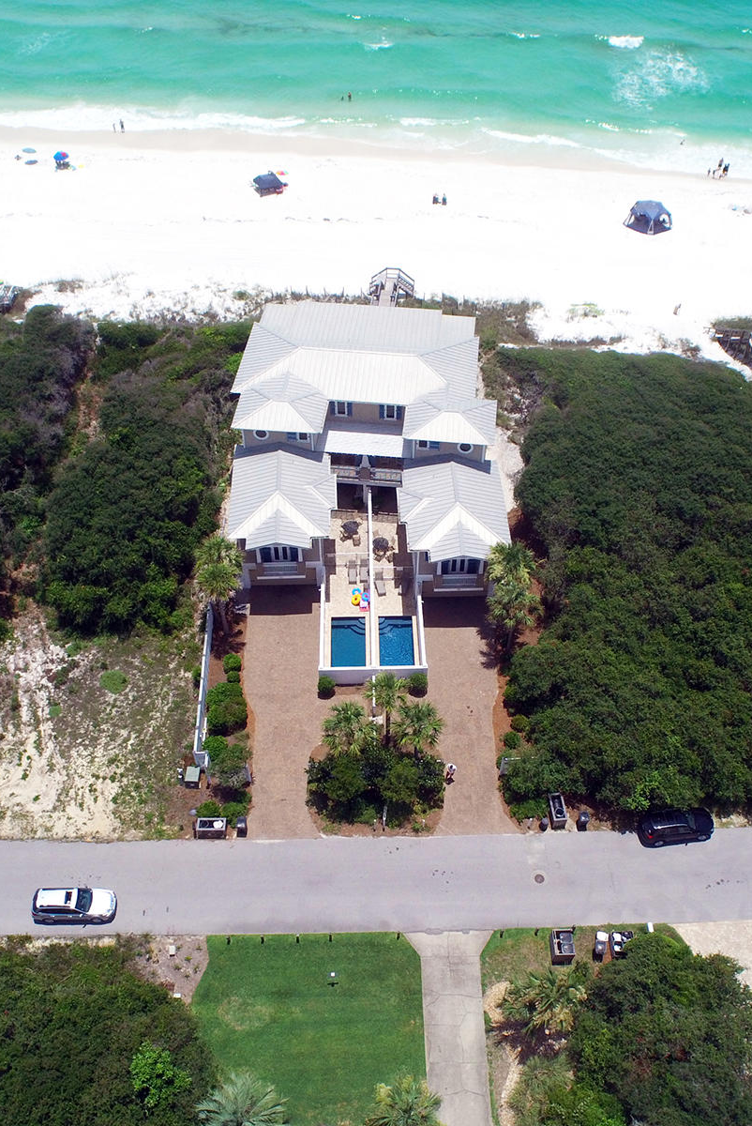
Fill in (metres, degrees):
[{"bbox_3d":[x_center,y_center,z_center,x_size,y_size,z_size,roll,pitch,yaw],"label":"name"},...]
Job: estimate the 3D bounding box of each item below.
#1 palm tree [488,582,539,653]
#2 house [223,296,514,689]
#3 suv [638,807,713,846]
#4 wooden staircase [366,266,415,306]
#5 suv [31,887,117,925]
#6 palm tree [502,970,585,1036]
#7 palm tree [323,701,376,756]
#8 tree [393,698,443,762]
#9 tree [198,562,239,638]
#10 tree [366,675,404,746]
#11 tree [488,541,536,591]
[{"bbox_3d":[9.877,4.590,67.754,3.800,7.400,3.800,1,47,0],"label":"palm tree"},{"bbox_3d":[-0.453,-8.729,72.257,20.000,10.600,28.500,1,49,2],"label":"house"},{"bbox_3d":[19.255,16.658,60.297,4.780,1.750,1.930,-5,47,-5],"label":"suv"},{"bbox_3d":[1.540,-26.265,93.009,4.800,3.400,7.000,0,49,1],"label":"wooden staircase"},{"bbox_3d":[-17.292,19.526,53.867,4.800,1.750,1.930,-1,49,0],"label":"suv"},{"bbox_3d":[8.670,22.986,48.974,4.400,3.600,4.000,-2,49,0],"label":"palm tree"},{"bbox_3d":[-1.580,11.065,58.398,3.500,5.400,3.500,-2,49,0],"label":"palm tree"},{"bbox_3d":[2.812,11.649,62.115,3.400,5.800,3.400,1,47,0],"label":"tree"},{"bbox_3d":[-11.381,3.043,69.111,3.100,7.300,3.100,1,47,0],"label":"tree"},{"bbox_3d":[0.622,10.068,63.042,2.800,6.600,2.800,1,47,0],"label":"tree"},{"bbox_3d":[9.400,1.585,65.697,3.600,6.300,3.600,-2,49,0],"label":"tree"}]

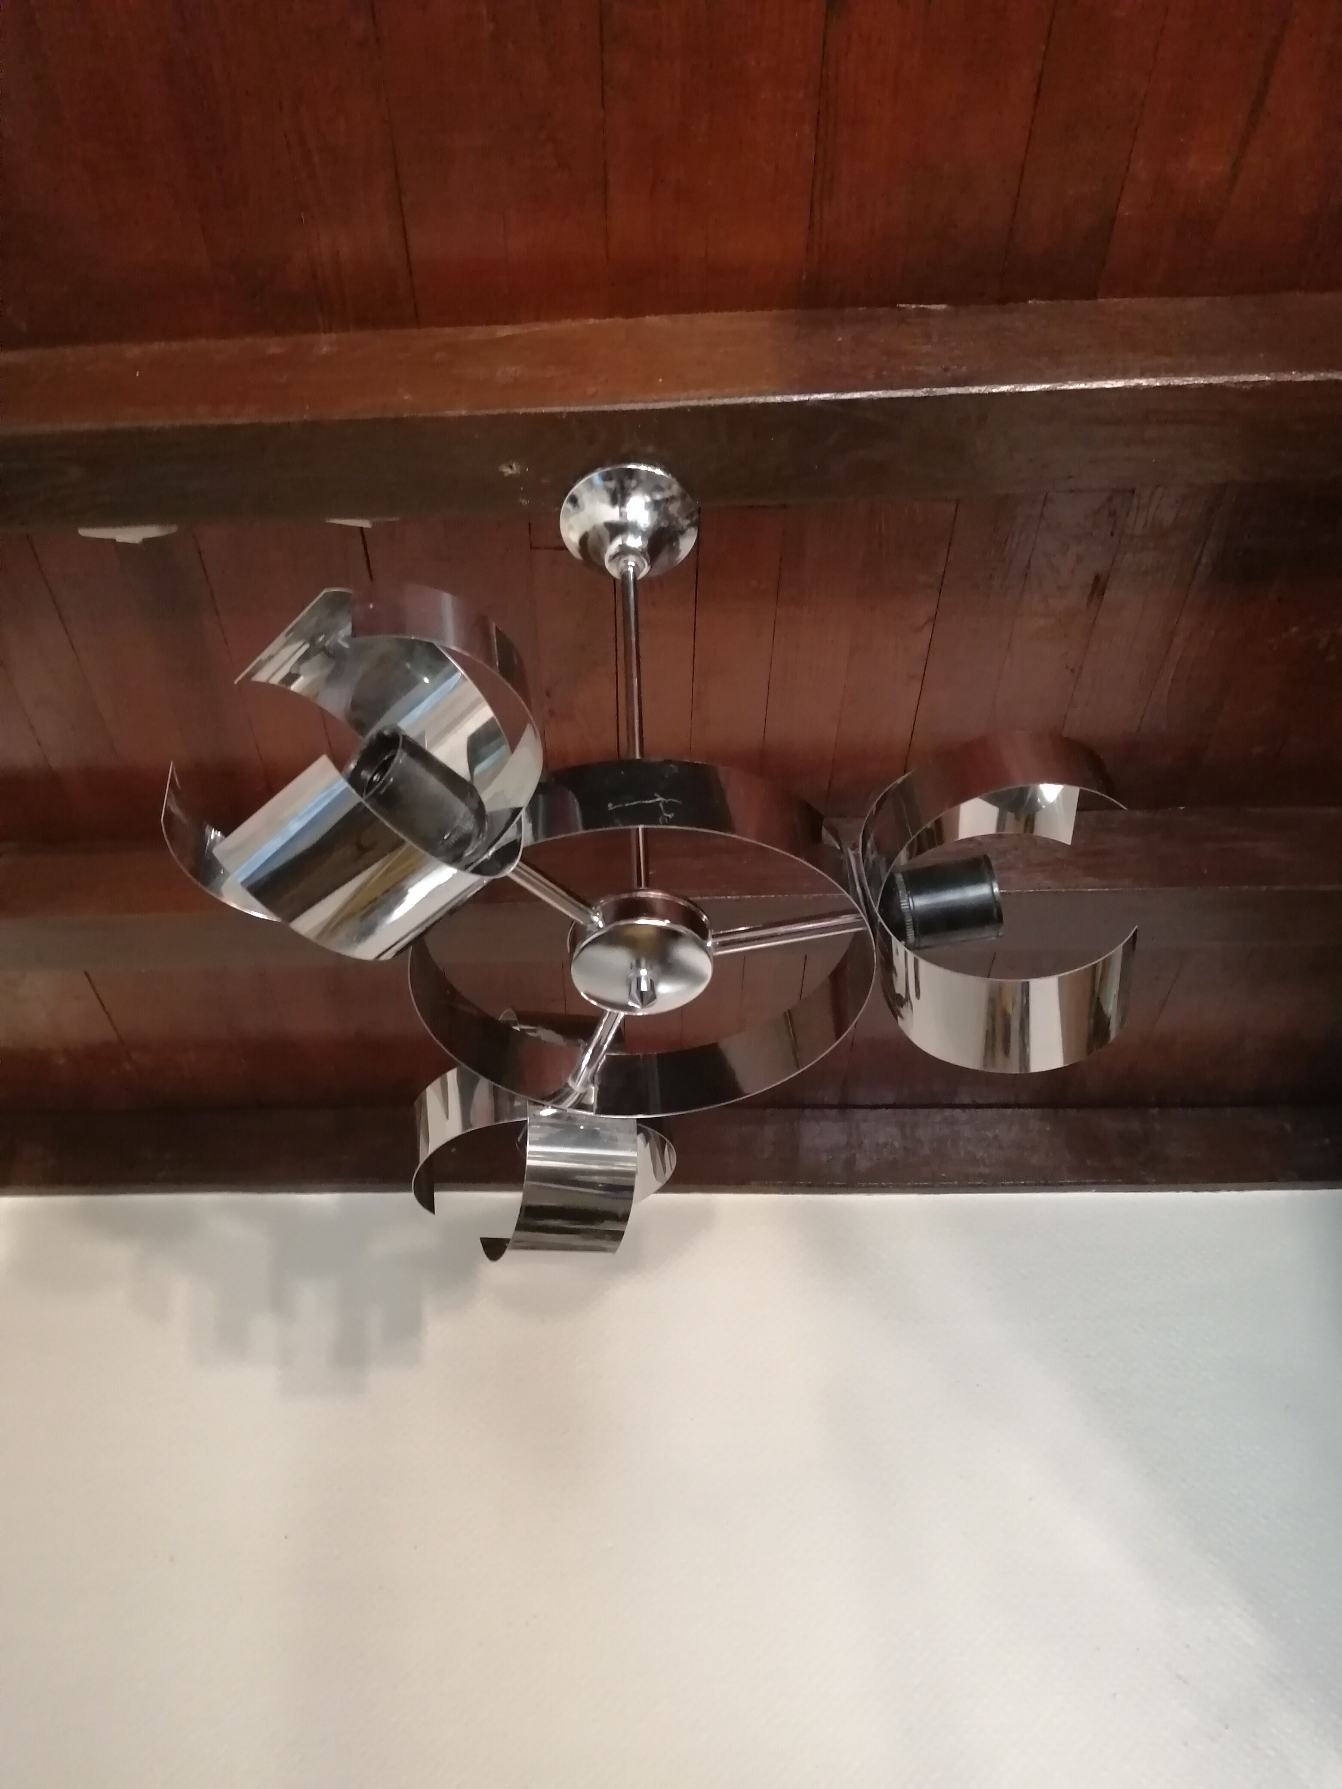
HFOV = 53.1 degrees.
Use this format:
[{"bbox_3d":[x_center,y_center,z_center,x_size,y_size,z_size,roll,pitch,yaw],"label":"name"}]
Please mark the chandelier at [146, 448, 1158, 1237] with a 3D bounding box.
[{"bbox_3d":[0.003,-0.082,0.834,0.445,0.480,0.445,-2,-43,-2],"label":"chandelier"}]

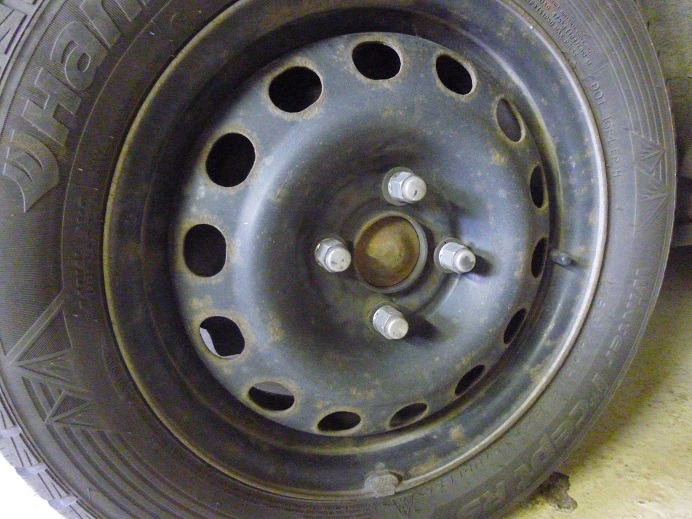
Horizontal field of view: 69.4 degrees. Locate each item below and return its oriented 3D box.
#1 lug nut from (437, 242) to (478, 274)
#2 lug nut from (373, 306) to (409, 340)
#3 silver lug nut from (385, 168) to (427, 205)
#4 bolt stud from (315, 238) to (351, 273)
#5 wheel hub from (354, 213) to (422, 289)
[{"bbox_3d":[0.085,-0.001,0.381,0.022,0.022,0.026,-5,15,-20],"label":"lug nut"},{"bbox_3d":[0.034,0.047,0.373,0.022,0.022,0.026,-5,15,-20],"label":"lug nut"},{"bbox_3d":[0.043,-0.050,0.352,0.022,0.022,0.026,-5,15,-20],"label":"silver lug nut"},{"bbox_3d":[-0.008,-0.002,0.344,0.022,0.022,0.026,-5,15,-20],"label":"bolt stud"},{"bbox_3d":[0.033,-0.005,0.376,0.056,0.056,0.013,-5,15,-20],"label":"wheel hub"}]

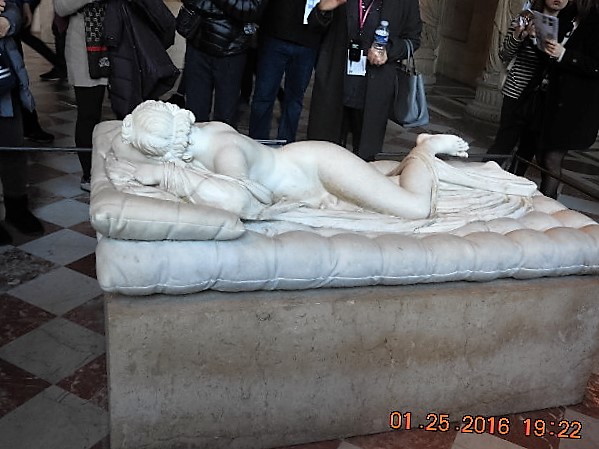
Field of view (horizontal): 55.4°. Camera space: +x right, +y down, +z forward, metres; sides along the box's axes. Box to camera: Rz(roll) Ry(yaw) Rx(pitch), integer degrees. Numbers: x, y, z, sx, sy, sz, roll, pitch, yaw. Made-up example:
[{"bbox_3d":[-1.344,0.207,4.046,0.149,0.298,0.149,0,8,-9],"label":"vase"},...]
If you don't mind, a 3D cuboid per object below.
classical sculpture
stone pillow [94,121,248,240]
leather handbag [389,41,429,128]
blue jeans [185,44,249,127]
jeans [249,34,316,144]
[{"bbox_3d":[0.168,-0.234,1.869,1.522,0.311,0.580,-1,24,-19],"label":"classical sculpture"},{"bbox_3d":[-0.425,-0.166,1.725,0.374,0.146,0.780,-1,24,-19],"label":"stone pillow"},{"bbox_3d":[0.701,-0.877,3.535,0.165,0.490,0.280,-2,24,-20],"label":"leather handbag"},{"bbox_3d":[-0.534,-0.599,3.501,0.400,0.950,0.270,3,23,-9],"label":"blue jeans"},{"bbox_3d":[-0.132,-0.678,3.682,0.430,1.030,0.290,3,23,-9],"label":"jeans"}]

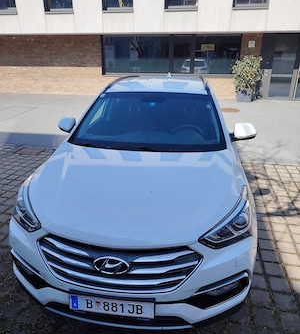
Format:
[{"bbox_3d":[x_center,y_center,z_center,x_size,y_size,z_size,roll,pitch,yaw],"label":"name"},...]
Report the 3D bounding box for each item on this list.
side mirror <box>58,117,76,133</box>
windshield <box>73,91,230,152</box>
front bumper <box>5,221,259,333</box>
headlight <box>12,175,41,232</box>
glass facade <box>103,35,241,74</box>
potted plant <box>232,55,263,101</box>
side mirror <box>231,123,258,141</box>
[{"bbox_3d":[-0.930,-0.473,3.176,0.250,0.180,0.150,3,21,7],"label":"side mirror"},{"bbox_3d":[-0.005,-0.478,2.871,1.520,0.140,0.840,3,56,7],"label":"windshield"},{"bbox_3d":[-0.194,0.725,1.915,1.850,0.620,0.560,3,21,7],"label":"front bumper"},{"bbox_3d":[-0.852,0.259,2.062,0.380,0.240,0.560,3,21,7],"label":"headlight"},{"bbox_3d":[0.822,-4.794,11.902,5.950,1.600,0.200,4,23,10],"label":"glass facade"},{"bbox_3d":[3.871,-3.531,11.123,1.050,1.740,0.980,4,23,10],"label":"potted plant"},{"bbox_3d":[0.991,-0.368,2.925,0.250,0.180,0.150,3,21,7],"label":"side mirror"}]

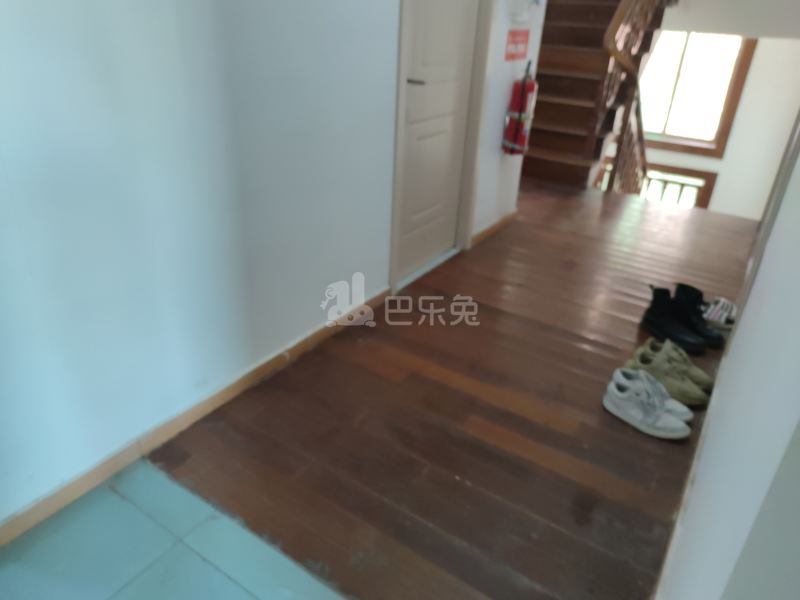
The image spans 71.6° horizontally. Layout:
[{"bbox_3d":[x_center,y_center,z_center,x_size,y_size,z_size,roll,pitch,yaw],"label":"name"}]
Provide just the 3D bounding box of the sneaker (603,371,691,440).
[{"bbox_3d":[0.871,0.365,1.947,0.295,0.120,0.110,26,36,37],"label":"sneaker"}]

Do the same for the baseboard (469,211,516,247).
[{"bbox_3d":[0.603,-0.471,3.572,0.018,0.060,0.670,19,32,29],"label":"baseboard"}]

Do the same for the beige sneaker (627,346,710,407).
[{"bbox_3d":[1.032,0.283,2.110,0.110,0.124,0.295,-22,36,-38],"label":"beige sneaker"}]

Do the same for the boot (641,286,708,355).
[{"bbox_3d":[1.113,0.089,2.230,0.100,0.172,0.277,-14,32,-29],"label":"boot"}]

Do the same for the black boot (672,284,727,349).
[{"bbox_3d":[1.316,0.075,2.448,0.105,0.196,0.275,-18,34,-33],"label":"black boot"}]

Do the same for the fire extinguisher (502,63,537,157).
[{"bbox_3d":[0.694,-1.091,3.172,0.145,0.485,0.145,19,32,29],"label":"fire extinguisher"}]

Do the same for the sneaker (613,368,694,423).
[{"bbox_3d":[0.936,0.328,2.025,0.108,0.118,0.290,-23,37,-39],"label":"sneaker"}]

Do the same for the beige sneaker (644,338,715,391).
[{"bbox_3d":[1.111,0.238,2.201,0.110,0.124,0.290,-22,36,-38],"label":"beige sneaker"}]

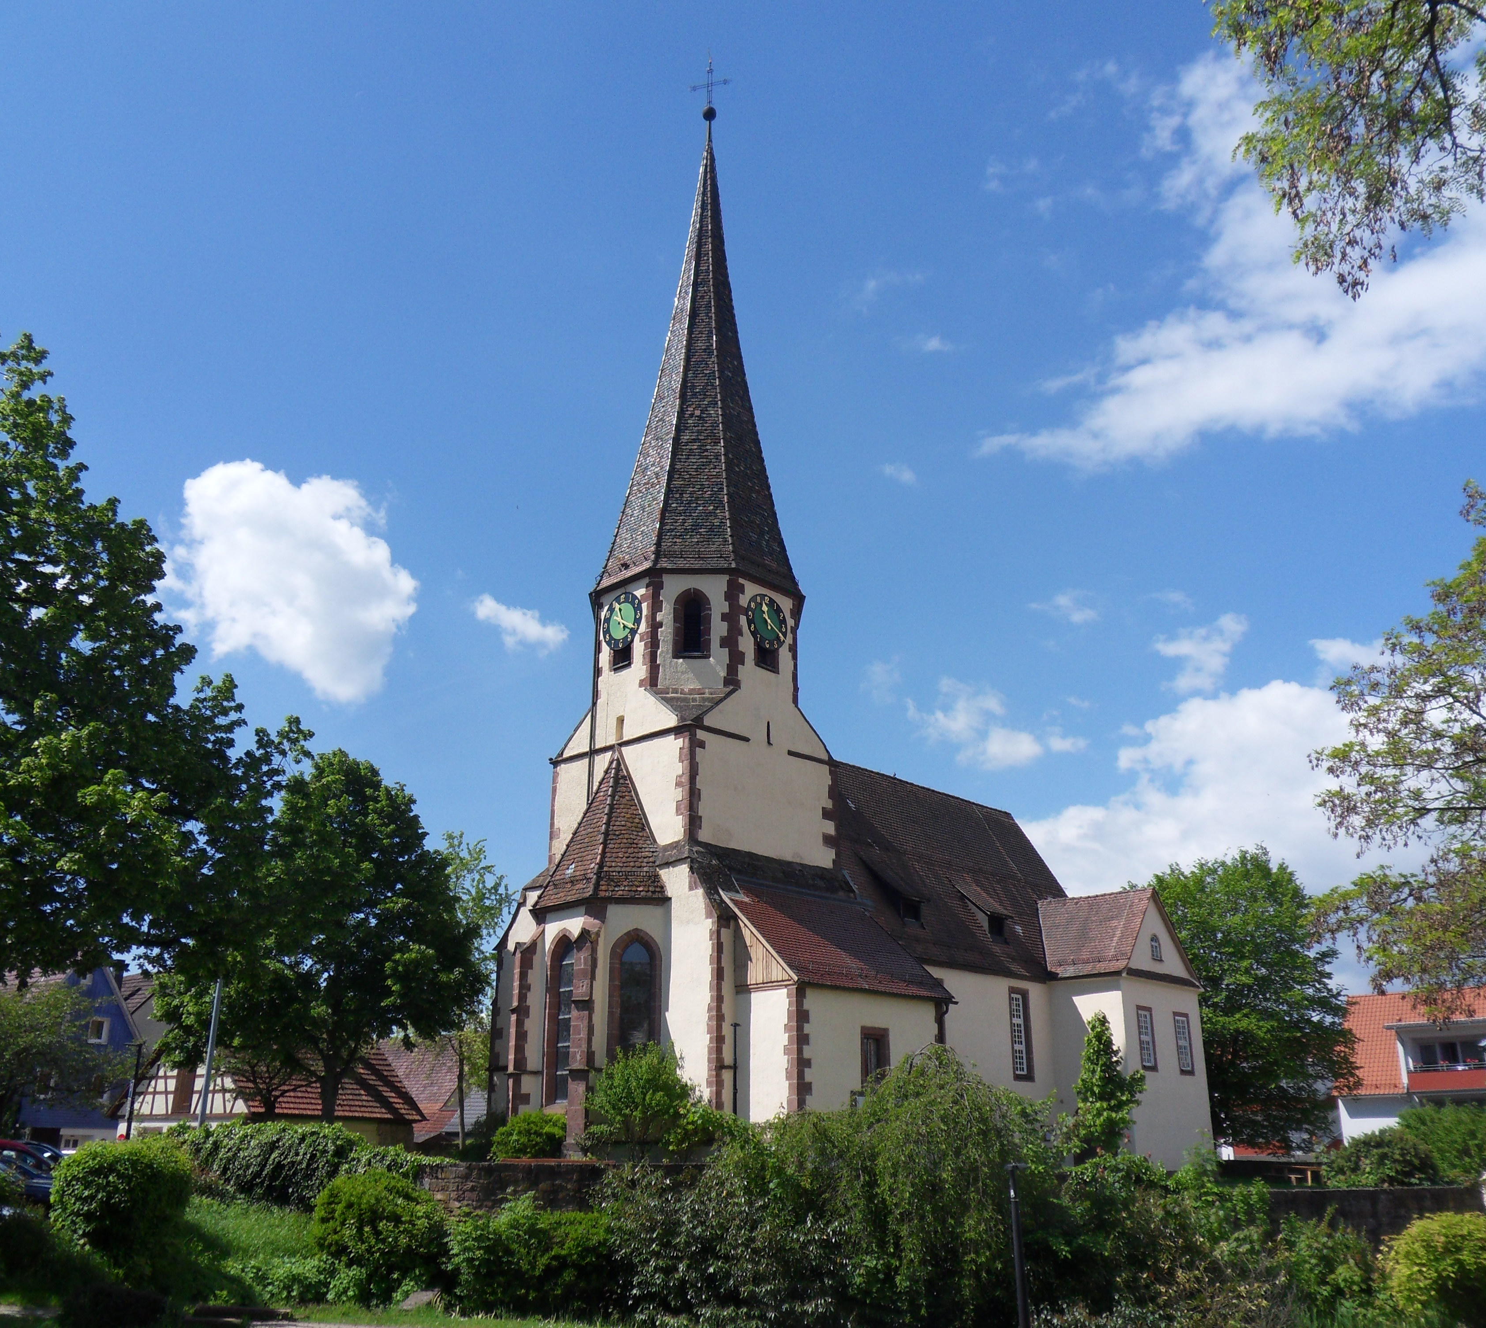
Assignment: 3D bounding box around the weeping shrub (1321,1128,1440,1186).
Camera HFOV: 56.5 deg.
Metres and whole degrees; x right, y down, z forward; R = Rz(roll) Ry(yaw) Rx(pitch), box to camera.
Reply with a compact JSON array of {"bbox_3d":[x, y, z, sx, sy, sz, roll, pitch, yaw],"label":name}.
[{"bbox_3d":[18.029,13.978,39.067,3.400,1.760,2.800,-8,-21,22],"label":"weeping shrub"}]

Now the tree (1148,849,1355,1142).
[{"bbox_3d":[22.222,15.104,60.927,9.800,14.210,9.800,-7,-20,18],"label":"tree"}]

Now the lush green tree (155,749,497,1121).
[{"bbox_3d":[-12.660,8.779,41.437,9.800,12.920,9.800,6,-20,-16],"label":"lush green tree"}]

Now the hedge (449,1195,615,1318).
[{"bbox_3d":[-3.517,9.871,23.032,2.800,1.870,2.000,3,-20,-8],"label":"hedge"}]

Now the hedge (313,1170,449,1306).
[{"bbox_3d":[-6.056,9.607,23.126,2.250,2.100,2.100,5,-20,-13],"label":"hedge"}]

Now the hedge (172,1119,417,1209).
[{"bbox_3d":[-9.536,10.744,29.617,5.300,1.780,1.500,2,-19,-5],"label":"hedge"}]

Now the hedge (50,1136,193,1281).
[{"bbox_3d":[-9.848,8.637,21.879,2.200,2.180,2.200,8,-21,-21],"label":"hedge"}]

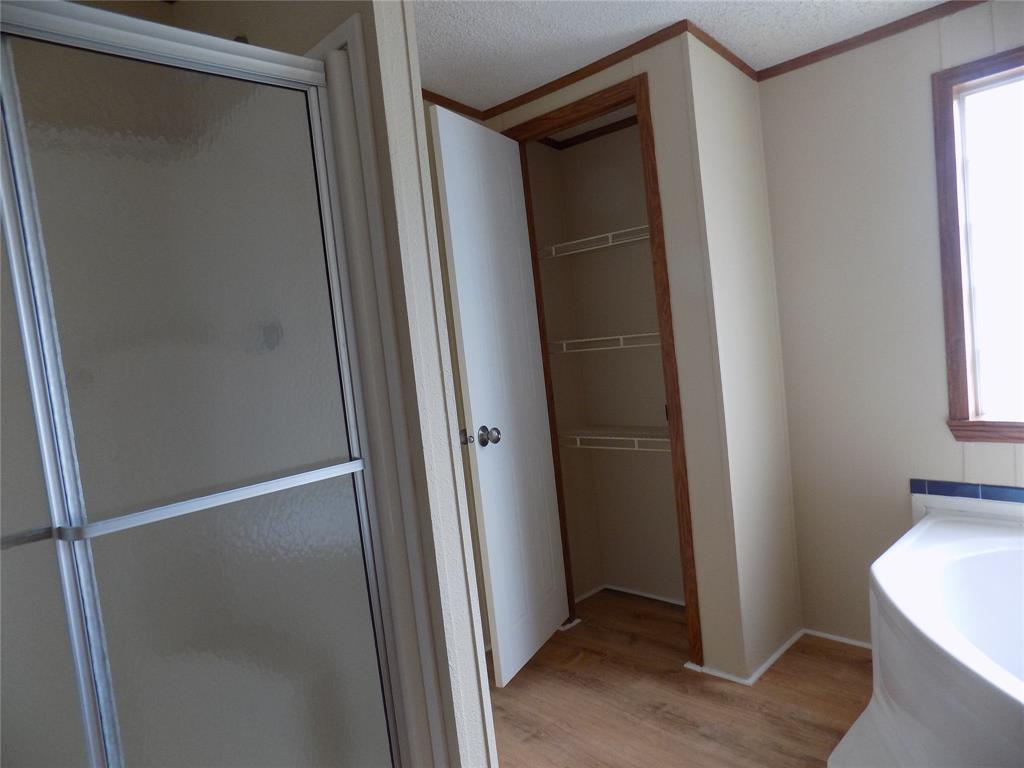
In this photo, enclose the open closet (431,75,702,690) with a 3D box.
[{"bbox_3d":[0.274,0.006,2.614,0.753,2.118,0.996,-3,5,45],"label":"open closet"}]

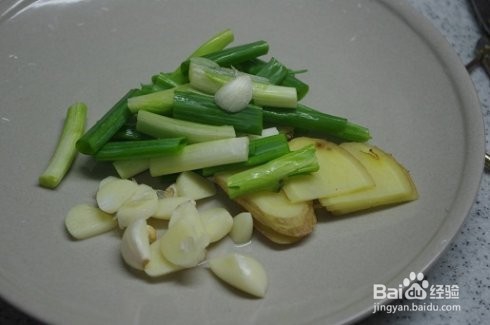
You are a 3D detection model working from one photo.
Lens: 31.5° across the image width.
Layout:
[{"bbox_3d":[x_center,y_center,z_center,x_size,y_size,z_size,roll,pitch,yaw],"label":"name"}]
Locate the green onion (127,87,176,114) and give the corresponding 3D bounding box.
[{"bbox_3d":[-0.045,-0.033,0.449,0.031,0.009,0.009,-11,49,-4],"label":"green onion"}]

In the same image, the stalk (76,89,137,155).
[{"bbox_3d":[-0.068,-0.022,0.442,0.009,0.009,0.041,26,57,18],"label":"stalk"}]

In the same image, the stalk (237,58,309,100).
[{"bbox_3d":[0.014,-0.045,0.461,0.040,0.009,0.011,22,55,21],"label":"stalk"}]

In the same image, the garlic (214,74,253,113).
[{"bbox_3d":[-0.005,-0.034,0.427,0.014,0.011,0.024,32,55,22],"label":"garlic"}]

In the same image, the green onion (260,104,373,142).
[{"bbox_3d":[0.034,-0.020,0.438,0.058,0.009,0.010,11,51,8],"label":"green onion"}]

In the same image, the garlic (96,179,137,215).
[{"bbox_3d":[-0.059,0.015,0.409,0.019,0.009,0.016,-27,56,-20],"label":"garlic"}]

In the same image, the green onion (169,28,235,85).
[{"bbox_3d":[-0.021,-0.052,0.427,0.008,0.008,0.040,35,62,28],"label":"green onion"}]

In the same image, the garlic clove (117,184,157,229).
[{"bbox_3d":[-0.050,0.021,0.409,0.020,0.012,0.015,-34,54,-11],"label":"garlic clove"}]

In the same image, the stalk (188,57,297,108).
[{"bbox_3d":[-0.001,-0.040,0.442,0.057,0.011,0.011,14,52,13],"label":"stalk"}]

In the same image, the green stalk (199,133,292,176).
[{"bbox_3d":[0.001,-0.004,0.428,0.043,0.009,0.010,-17,50,-4],"label":"green stalk"}]

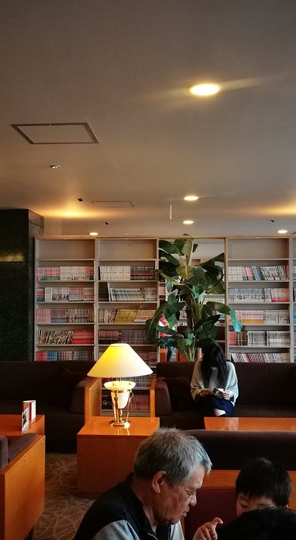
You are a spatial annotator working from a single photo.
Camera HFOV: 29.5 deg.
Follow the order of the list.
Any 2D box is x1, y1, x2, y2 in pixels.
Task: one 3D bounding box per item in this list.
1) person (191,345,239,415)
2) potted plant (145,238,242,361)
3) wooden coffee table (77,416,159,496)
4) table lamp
[{"bbox_3d":[0.630,1.200,5.262,0.470,1.020,0.740,0,-2,3],"label":"person"},{"bbox_3d":[0.520,0.694,6.364,1.080,2.100,0.950,0,-2,3],"label":"potted plant"},{"bbox_3d":[-0.212,1.470,4.493,0.605,0.440,0.575,0,-2,3],"label":"wooden coffee table"},{"bbox_3d":[-0.224,0.926,4.558,0.530,0.650,0.530,0,-2,3],"label":"table lamp"}]

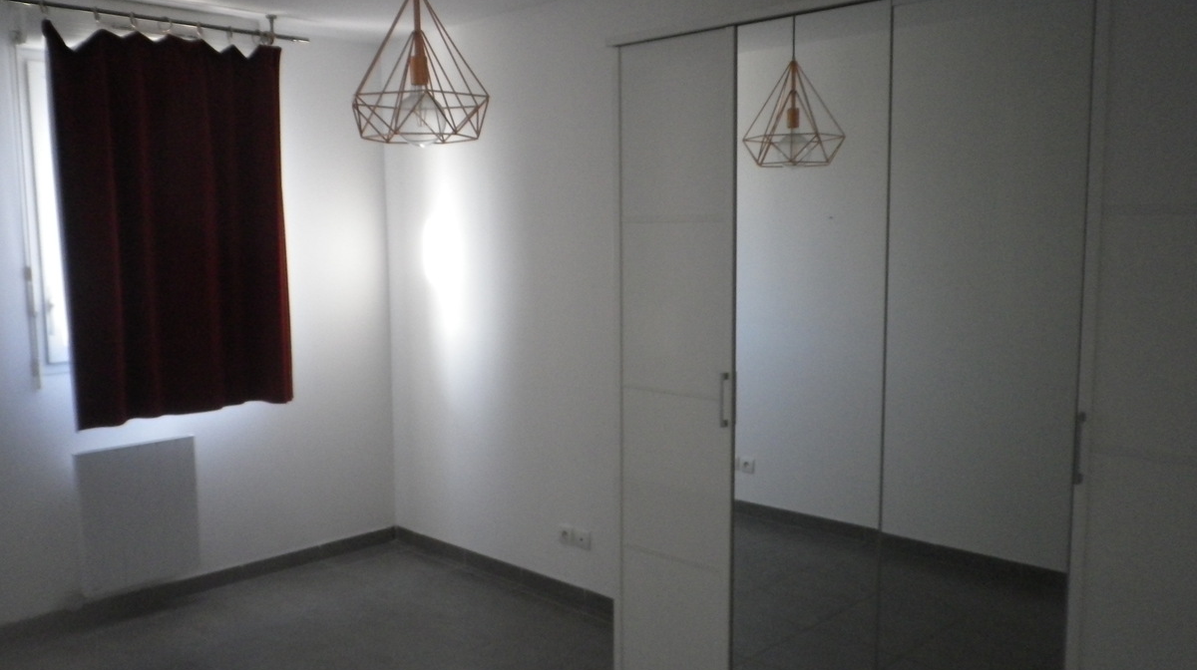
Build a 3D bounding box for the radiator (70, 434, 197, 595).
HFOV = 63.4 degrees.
[{"bbox_3d":[-1.922,0.751,4.055,0.082,0.594,0.461,5,8,43],"label":"radiator"}]

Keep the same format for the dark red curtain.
[{"bbox_3d":[-1.727,-0.442,4.030,0.095,1.571,0.940,5,8,43],"label":"dark red curtain"}]

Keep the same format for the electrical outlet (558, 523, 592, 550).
[{"bbox_3d":[-0.106,0.866,4.130,0.190,0.085,0.012,5,8,43],"label":"electrical outlet"}]

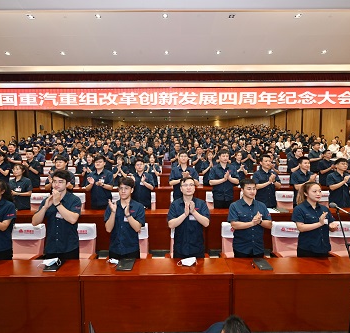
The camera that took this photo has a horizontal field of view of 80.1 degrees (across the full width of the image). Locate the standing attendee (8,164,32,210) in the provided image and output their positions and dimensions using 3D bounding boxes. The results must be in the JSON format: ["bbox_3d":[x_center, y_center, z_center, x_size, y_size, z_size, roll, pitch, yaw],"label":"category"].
[{"bbox_3d":[-2.976,0.758,4.065,0.460,1.590,0.400,0,4,-2],"label":"standing attendee"}]

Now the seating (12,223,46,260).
[{"bbox_3d":[-2.154,1.338,2.879,0.580,0.970,0.600,-1,5,0],"label":"seating"}]

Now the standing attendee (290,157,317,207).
[{"bbox_3d":[2.301,0.697,3.768,0.520,1.720,0.450,-1,5,0],"label":"standing attendee"}]

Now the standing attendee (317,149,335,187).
[{"bbox_3d":[4.018,0.416,5.504,0.520,1.710,0.420,0,4,0],"label":"standing attendee"}]

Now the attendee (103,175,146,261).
[{"bbox_3d":[-0.606,0.978,2.597,0.500,1.710,0.420,0,4,4],"label":"attendee"}]

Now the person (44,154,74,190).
[{"bbox_3d":[-2.202,0.675,4.059,0.520,1.750,0.420,-1,4,-6],"label":"person"}]

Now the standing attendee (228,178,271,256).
[{"bbox_3d":[0.919,0.972,2.596,0.520,1.710,0.420,-1,4,-7],"label":"standing attendee"}]

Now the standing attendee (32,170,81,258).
[{"bbox_3d":[-1.395,0.947,2.594,0.520,1.780,0.420,0,4,-3],"label":"standing attendee"}]

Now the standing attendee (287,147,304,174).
[{"bbox_3d":[2.914,0.421,5.118,0.520,1.720,0.450,-1,5,0],"label":"standing attendee"}]

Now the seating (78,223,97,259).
[{"bbox_3d":[-1.397,1.338,2.879,0.580,0.970,0.600,-1,5,0],"label":"seating"}]

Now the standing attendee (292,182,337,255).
[{"bbox_3d":[1.611,1.003,2.484,0.500,1.640,0.420,-1,5,0],"label":"standing attendee"}]

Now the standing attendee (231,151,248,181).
[{"bbox_3d":[1.545,0.465,5.064,0.480,1.640,0.420,-1,5,0],"label":"standing attendee"}]

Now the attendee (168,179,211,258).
[{"bbox_3d":[0.161,0.987,2.528,0.520,1.720,0.420,-1,5,0],"label":"attendee"}]

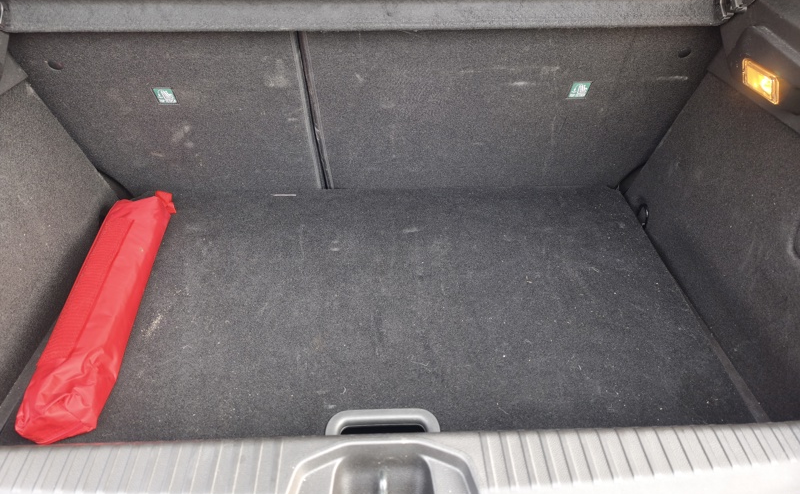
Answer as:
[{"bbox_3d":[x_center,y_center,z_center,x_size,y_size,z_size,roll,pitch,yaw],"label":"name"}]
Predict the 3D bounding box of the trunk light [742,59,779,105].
[{"bbox_3d":[0.455,-0.210,0.664,0.016,0.040,0.064,-28,41,10],"label":"trunk light"}]

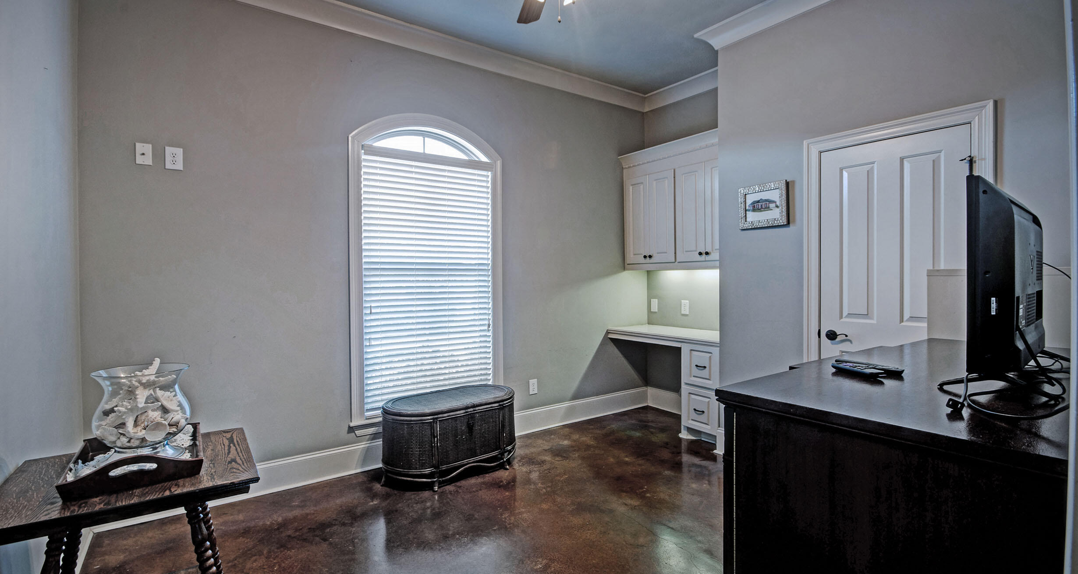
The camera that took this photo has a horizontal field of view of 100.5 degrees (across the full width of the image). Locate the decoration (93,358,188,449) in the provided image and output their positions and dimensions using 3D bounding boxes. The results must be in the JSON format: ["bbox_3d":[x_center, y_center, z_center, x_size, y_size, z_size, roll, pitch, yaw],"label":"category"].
[{"bbox_3d":[-1.199,0.359,1.360,0.205,0.250,0.205,-1,1,-33],"label":"decoration"}]

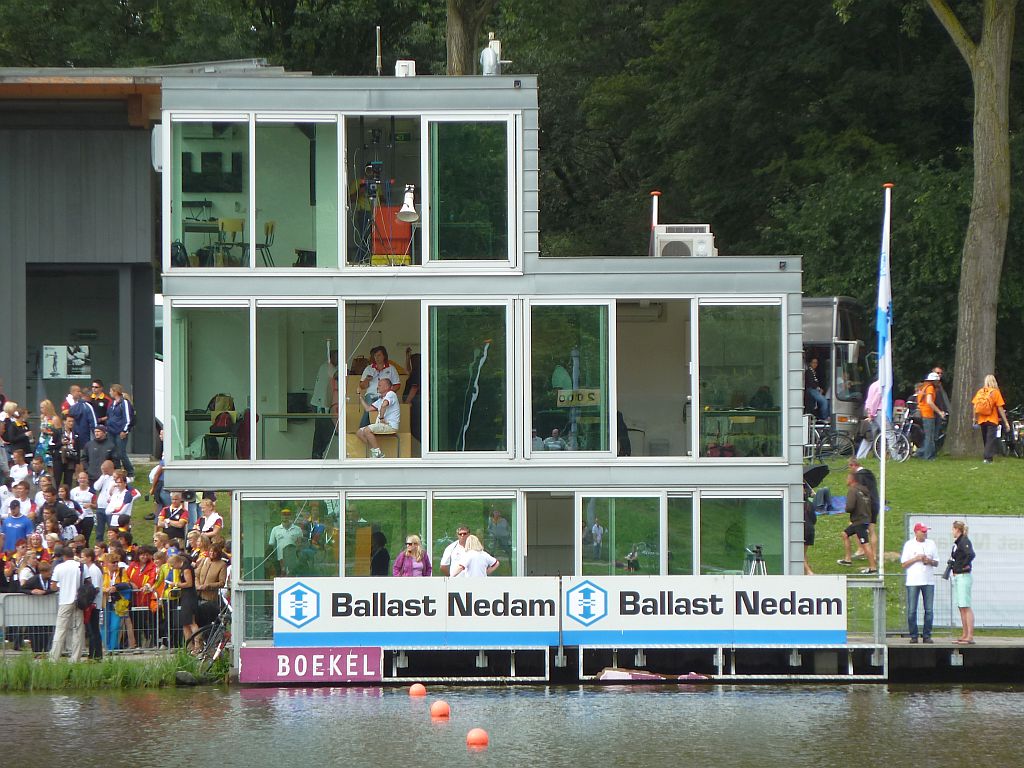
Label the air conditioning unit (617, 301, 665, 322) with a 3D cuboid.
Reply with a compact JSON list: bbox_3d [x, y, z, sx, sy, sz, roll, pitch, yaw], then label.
[{"bbox_3d":[1.883,-1.121,128.000,0.850,0.290,0.210,0,-1,0],"label":"air conditioning unit"}]

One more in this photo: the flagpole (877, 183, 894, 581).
[{"bbox_3d":[5.558,-0.022,122.700,0.220,5.950,0.200,1,-1,0],"label":"flagpole"}]

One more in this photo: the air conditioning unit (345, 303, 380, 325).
[{"bbox_3d":[-2.537,-1.113,128.000,0.830,0.290,0.210,0,-1,0],"label":"air conditioning unit"}]

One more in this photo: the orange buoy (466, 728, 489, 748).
[{"bbox_3d":[-0.371,3.845,89.000,0.235,0.235,0.235,0,-1,0],"label":"orange buoy"}]

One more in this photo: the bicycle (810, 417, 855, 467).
[{"bbox_3d":[5.834,1.145,161.000,1.800,1.080,0.600,0,-1,0],"label":"bicycle"}]

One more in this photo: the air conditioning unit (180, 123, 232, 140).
[{"bbox_3d":[-4.617,-3.841,124.500,0.800,0.290,0.220,0,-1,-2],"label":"air conditioning unit"}]

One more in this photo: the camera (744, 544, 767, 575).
[{"bbox_3d":[3.687,3.161,123.500,0.750,1.500,0.750,0,-1,-18],"label":"camera"}]

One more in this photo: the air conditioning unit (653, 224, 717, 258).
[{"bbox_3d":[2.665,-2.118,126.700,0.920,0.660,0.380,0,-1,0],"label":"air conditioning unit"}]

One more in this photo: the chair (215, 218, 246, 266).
[{"bbox_3d":[-4.178,-2.063,122.500,0.420,0.800,0.500,0,-1,9],"label":"chair"}]

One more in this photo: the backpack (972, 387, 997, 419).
[{"bbox_3d":[9.107,0.357,158.500,0.370,0.540,0.220,-1,-1,14],"label":"backpack"}]

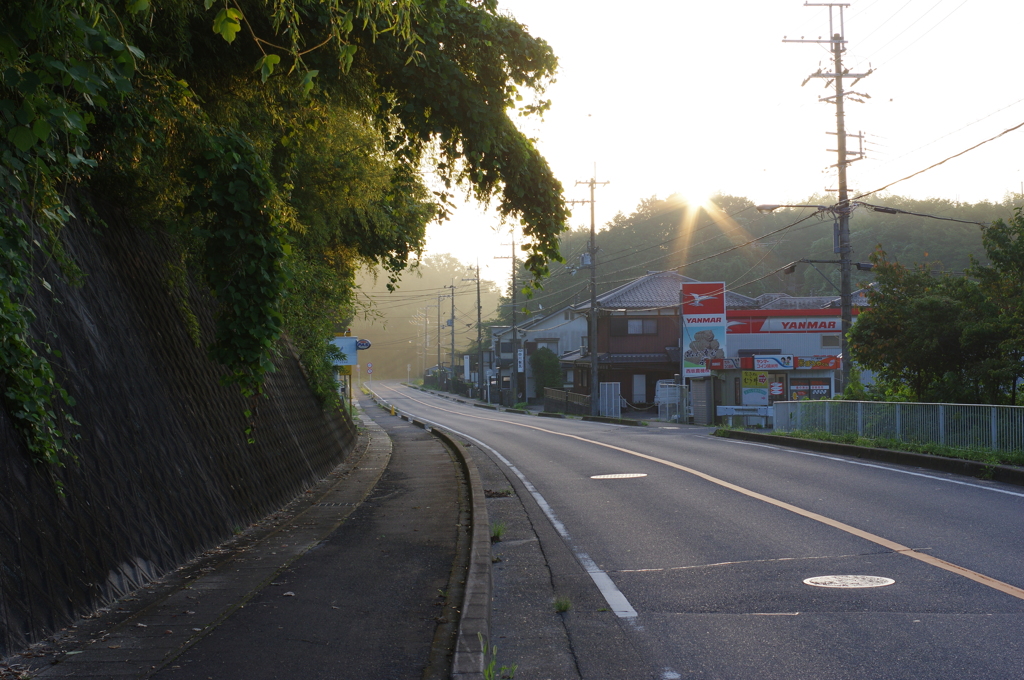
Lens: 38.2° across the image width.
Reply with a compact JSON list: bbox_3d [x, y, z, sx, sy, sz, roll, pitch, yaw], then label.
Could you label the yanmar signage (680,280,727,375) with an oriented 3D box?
[{"bbox_3d":[7.786,-0.418,60.000,1.830,3.800,0.280,-1,-1,12],"label":"yanmar signage"}]

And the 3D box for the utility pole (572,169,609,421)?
[{"bbox_3d":[3.423,-2.015,64.000,1.550,10.600,0.500,-1,-1,-7],"label":"utility pole"}]

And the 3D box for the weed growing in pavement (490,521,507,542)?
[{"bbox_3d":[-0.144,2.048,15.800,0.170,0.220,0.160,-1,-1,0],"label":"weed growing in pavement"}]

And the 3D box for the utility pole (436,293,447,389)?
[{"bbox_3d":[-7.690,0.054,160.000,1.100,10.400,0.400,0,-1,-8],"label":"utility pole"}]

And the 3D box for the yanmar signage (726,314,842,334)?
[{"bbox_3d":[12.267,-0.684,66.500,5.800,0.880,0.150,-1,-1,2],"label":"yanmar signage"}]

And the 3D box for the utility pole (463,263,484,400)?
[{"bbox_3d":[-2.919,-0.644,112.000,1.600,10.400,0.450,-1,-1,-7],"label":"utility pole"}]

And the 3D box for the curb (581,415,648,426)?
[{"bbox_3d":[3.639,3.090,56.000,0.200,0.180,10.300,0,-1,-8],"label":"curb"}]

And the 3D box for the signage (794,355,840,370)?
[{"bbox_3d":[11.581,0.853,56.000,1.700,0.550,0.130,-1,-1,2],"label":"signage"}]

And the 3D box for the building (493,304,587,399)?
[{"bbox_3d":[2.381,1.031,105.000,7.200,6.800,9.000,-1,-1,6],"label":"building"}]

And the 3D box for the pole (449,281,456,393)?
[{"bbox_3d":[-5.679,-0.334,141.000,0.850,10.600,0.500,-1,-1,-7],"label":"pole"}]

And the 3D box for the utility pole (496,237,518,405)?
[{"bbox_3d":[-0.252,-1.228,93.000,1.400,10.500,0.450,-1,-1,-7],"label":"utility pole"}]

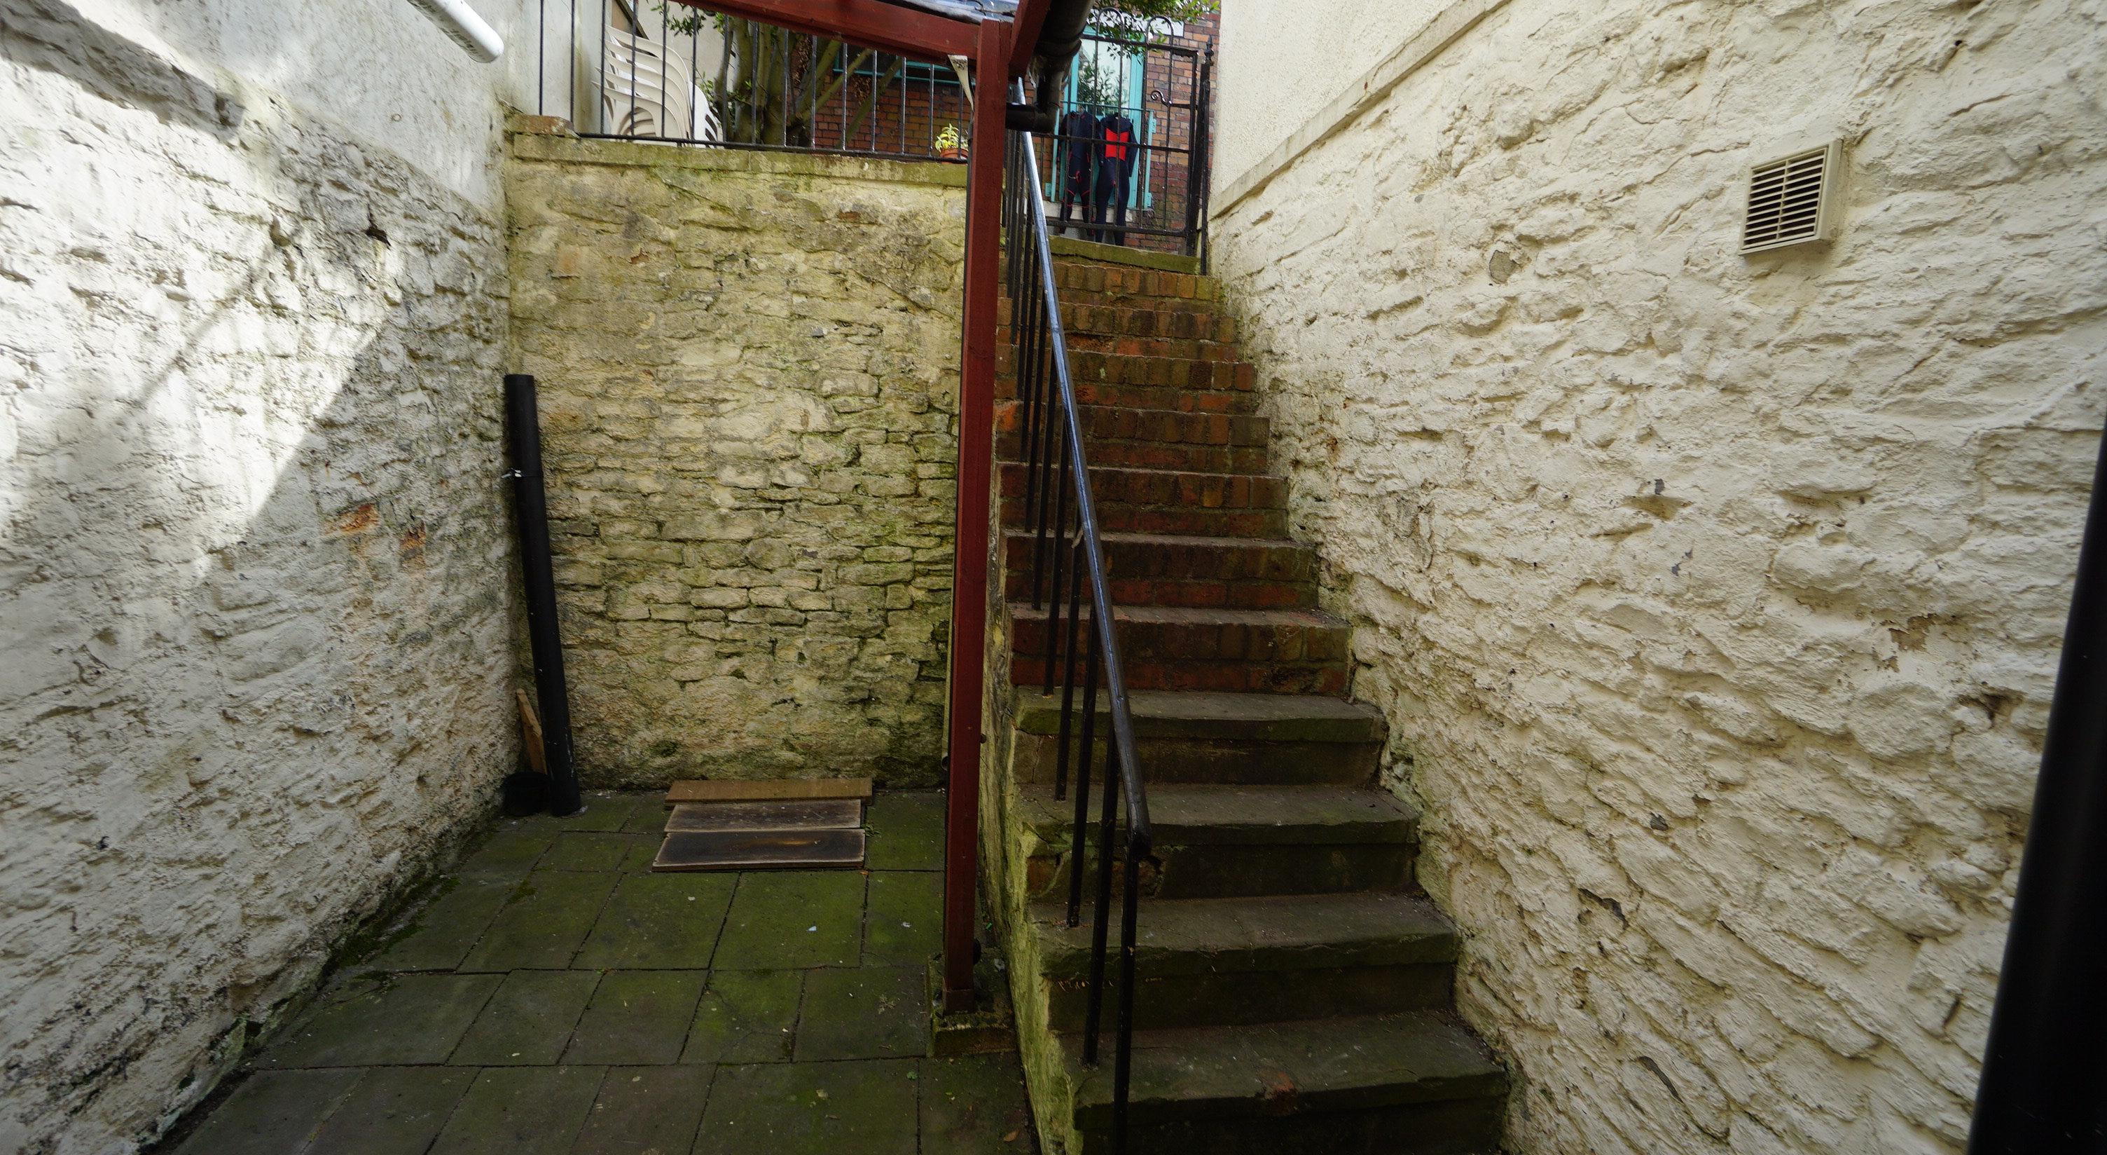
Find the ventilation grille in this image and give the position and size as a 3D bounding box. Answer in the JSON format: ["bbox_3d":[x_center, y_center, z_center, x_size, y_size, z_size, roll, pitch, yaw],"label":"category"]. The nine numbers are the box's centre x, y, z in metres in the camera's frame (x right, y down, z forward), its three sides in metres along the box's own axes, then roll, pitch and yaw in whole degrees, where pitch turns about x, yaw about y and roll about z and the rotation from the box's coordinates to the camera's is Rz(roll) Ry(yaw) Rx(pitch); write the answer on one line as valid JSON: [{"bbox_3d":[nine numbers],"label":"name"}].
[{"bbox_3d":[1.169,-0.593,1.389,0.030,0.141,0.134,2,7,-9],"label":"ventilation grille"}]

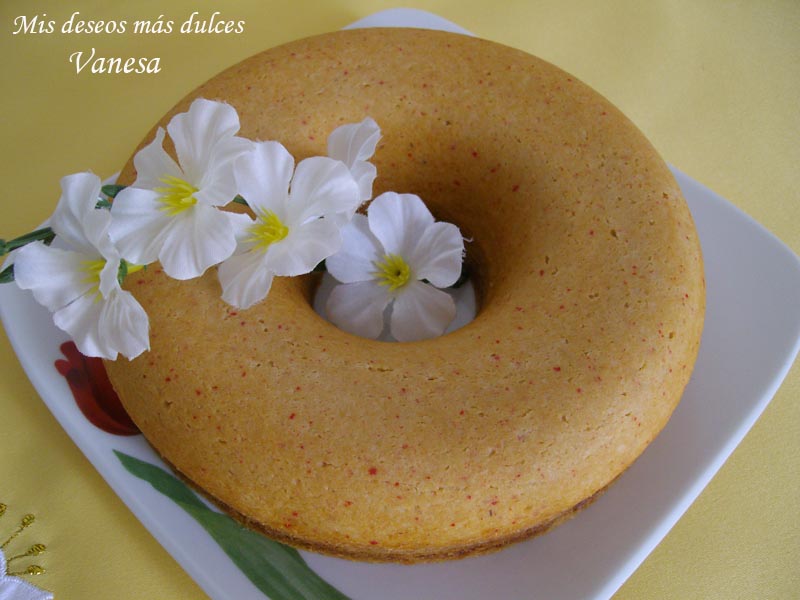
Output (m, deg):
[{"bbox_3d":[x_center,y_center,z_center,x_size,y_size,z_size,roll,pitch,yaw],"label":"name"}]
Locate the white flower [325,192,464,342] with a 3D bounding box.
[{"bbox_3d":[0.000,-0.012,0.334,0.055,0.022,0.057,3,84,16],"label":"white flower"}]

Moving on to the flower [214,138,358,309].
[{"bbox_3d":[-0.038,-0.026,0.302,0.056,0.022,0.058,8,91,24],"label":"flower"}]

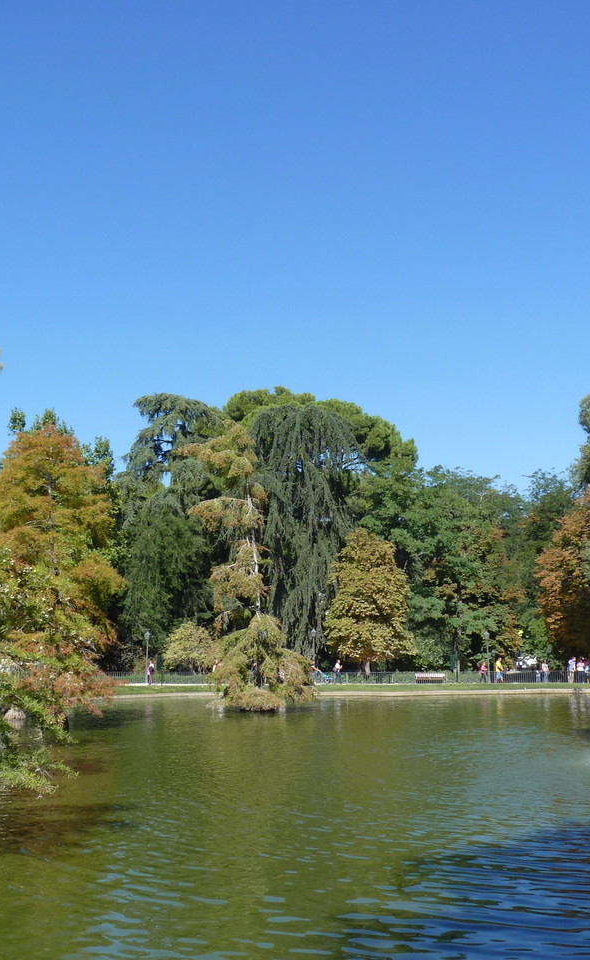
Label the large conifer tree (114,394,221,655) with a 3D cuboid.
[{"bbox_3d":[-10.437,4.371,82.441,9.000,23.540,9.000,1,-10,-7],"label":"large conifer tree"}]

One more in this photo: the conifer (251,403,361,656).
[{"bbox_3d":[0.968,4.573,77.334,8.670,21.420,8.670,0,-10,1],"label":"conifer"}]

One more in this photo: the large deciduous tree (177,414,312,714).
[{"bbox_3d":[-2.400,3.921,48.323,6.590,13.940,6.590,0,-10,-3],"label":"large deciduous tree"}]

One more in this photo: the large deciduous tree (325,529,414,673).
[{"bbox_3d":[5.411,9.013,72.518,6.370,11.050,6.370,-1,-10,4],"label":"large deciduous tree"}]

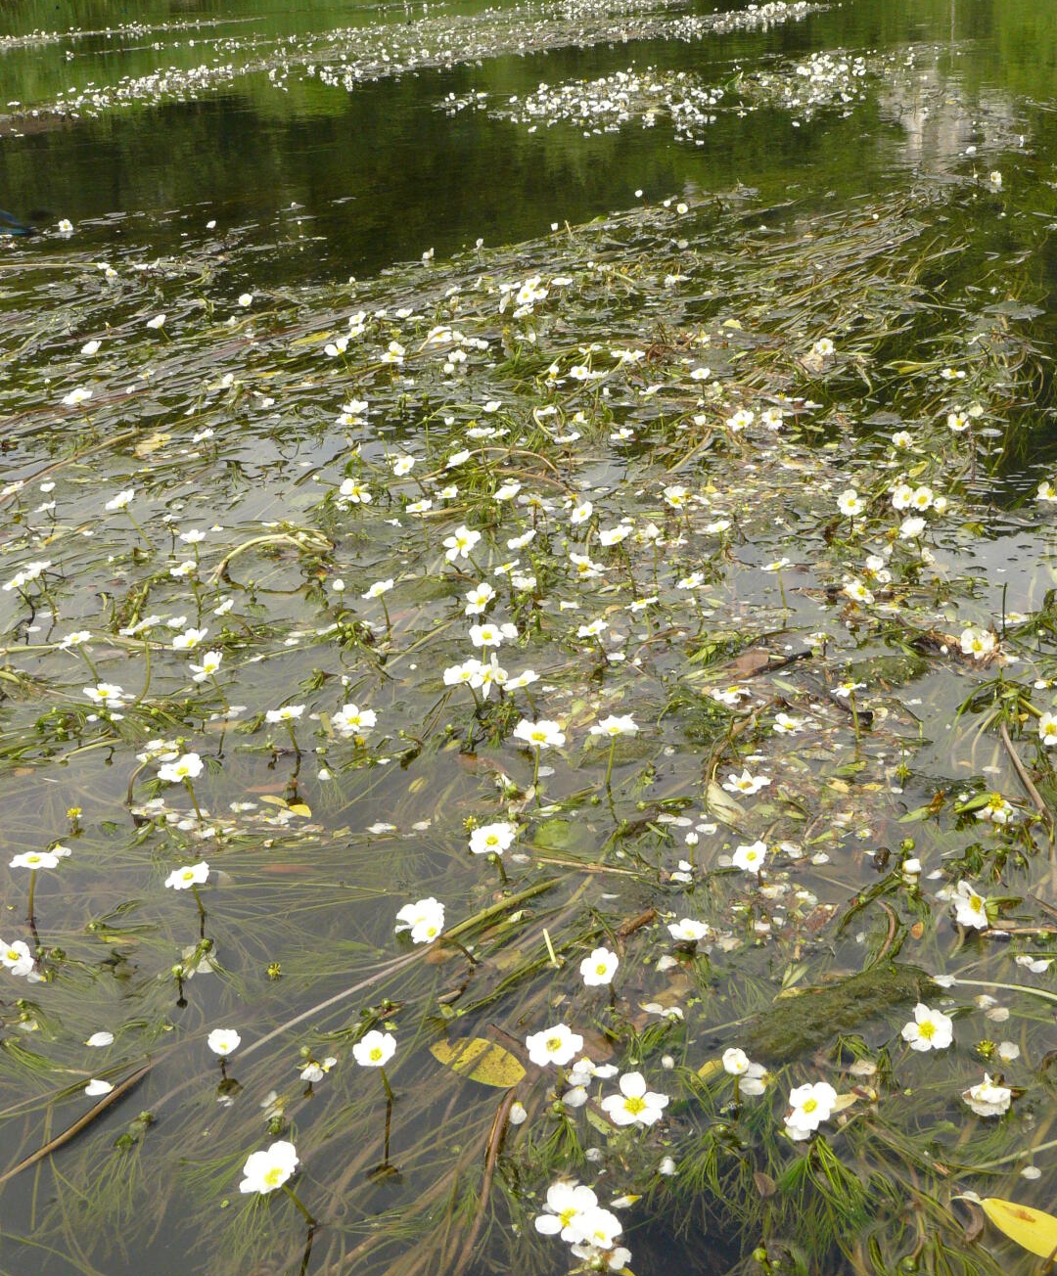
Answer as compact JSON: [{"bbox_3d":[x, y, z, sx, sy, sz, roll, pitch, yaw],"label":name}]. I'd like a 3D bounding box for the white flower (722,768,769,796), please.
[{"bbox_3d":[0.142,0.094,1.247,0.031,0.012,0.031,0,24,7],"label":"white flower"}]

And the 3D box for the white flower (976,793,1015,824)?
[{"bbox_3d":[0.261,0.095,1.069,0.020,0.012,0.020,1,21,14],"label":"white flower"}]

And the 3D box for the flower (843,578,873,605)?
[{"bbox_3d":[0.248,-0.034,1.447,0.025,0.007,0.025,30,33,8],"label":"flower"}]

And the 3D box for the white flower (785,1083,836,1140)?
[{"bbox_3d":[0.135,0.224,0.912,0.027,0.009,0.027,-11,51,13],"label":"white flower"}]

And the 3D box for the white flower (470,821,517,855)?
[{"bbox_3d":[-0.019,0.107,1.021,0.024,0.008,0.024,-10,30,6],"label":"white flower"}]

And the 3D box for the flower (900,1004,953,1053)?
[{"bbox_3d":[0.203,0.198,0.971,0.027,0.009,0.027,-1,52,13],"label":"flower"}]

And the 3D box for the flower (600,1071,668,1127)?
[{"bbox_3d":[0.045,0.196,0.815,0.028,0.009,0.028,0,36,3],"label":"flower"}]

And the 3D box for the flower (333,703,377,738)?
[{"bbox_3d":[-0.113,0.053,1.243,0.028,0.009,0.028,3,35,-5],"label":"flower"}]

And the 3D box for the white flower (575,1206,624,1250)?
[{"bbox_3d":[0.027,0.226,0.731,0.018,0.006,0.018,5,35,-3],"label":"white flower"}]

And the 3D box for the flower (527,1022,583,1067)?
[{"bbox_3d":[0.013,0.192,0.896,0.027,0.007,0.027,-8,23,-1],"label":"flower"}]

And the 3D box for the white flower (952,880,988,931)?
[{"bbox_3d":[0.221,0.134,0.959,0.007,0.023,0.023,30,-1,-25],"label":"white flower"}]

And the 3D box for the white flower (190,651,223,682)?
[{"bbox_3d":[-0.218,0.019,1.297,0.022,0.007,0.022,-34,40,-8],"label":"white flower"}]

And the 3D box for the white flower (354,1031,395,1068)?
[{"bbox_3d":[-0.071,0.193,0.895,0.021,0.006,0.021,-9,28,5],"label":"white flower"}]

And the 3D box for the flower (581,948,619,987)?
[{"bbox_3d":[0.038,0.177,1.033,0.021,0.007,0.021,-4,60,7],"label":"flower"}]

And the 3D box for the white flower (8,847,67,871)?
[{"bbox_3d":[-0.293,0.132,1.136,0.030,0.009,0.030,-9,18,-15],"label":"white flower"}]

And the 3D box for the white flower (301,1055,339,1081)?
[{"bbox_3d":[-0.094,0.194,0.861,0.017,0.010,0.013,-7,20,-8],"label":"white flower"}]

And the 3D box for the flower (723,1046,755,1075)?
[{"bbox_3d":[0.096,0.194,0.877,0.013,0.010,0.013,0,22,6],"label":"flower"}]

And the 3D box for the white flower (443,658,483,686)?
[{"bbox_3d":[-0.047,0.025,1.397,0.029,0.011,0.029,-19,28,4],"label":"white flower"}]

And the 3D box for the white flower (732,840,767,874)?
[{"bbox_3d":[0.132,0.130,1.137,0.021,0.007,0.021,-9,56,10],"label":"white flower"}]

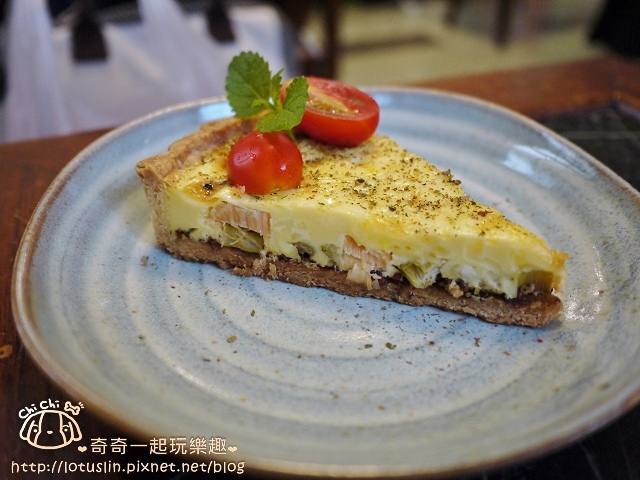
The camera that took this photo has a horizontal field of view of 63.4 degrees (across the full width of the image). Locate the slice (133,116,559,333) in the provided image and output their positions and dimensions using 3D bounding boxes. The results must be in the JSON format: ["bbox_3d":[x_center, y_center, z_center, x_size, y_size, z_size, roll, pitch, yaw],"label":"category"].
[{"bbox_3d":[0.015,-0.011,0.170,0.124,0.030,0.098,27,43,33],"label":"slice"}]

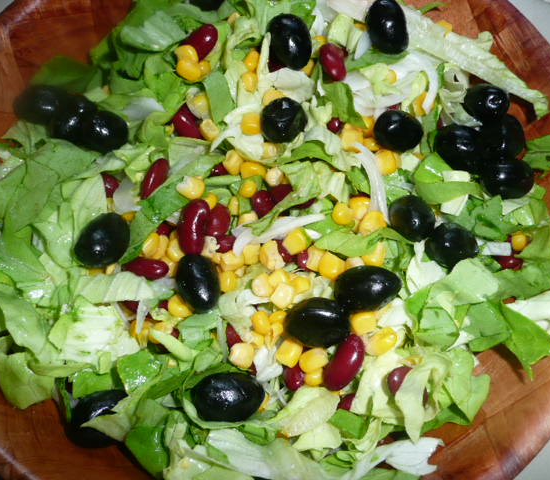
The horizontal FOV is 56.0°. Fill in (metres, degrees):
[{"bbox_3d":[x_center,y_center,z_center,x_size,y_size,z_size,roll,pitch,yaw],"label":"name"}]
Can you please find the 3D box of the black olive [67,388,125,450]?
[{"bbox_3d":[-0.063,0.063,0.183,0.024,0.017,0.017,-27,82,-25],"label":"black olive"}]

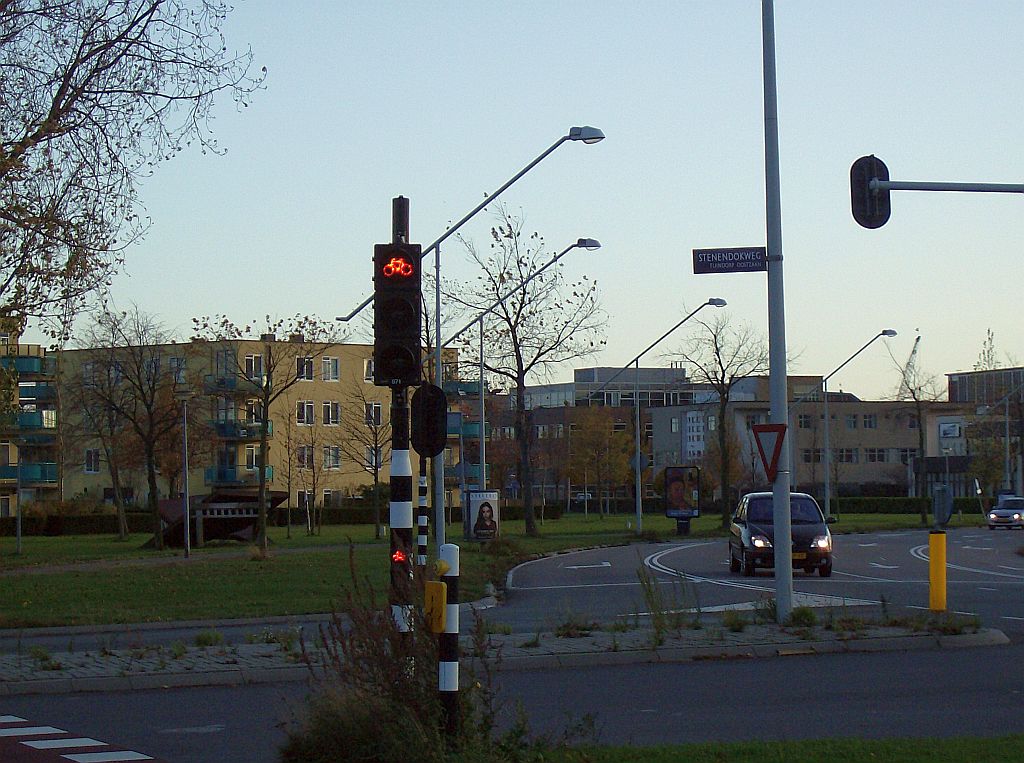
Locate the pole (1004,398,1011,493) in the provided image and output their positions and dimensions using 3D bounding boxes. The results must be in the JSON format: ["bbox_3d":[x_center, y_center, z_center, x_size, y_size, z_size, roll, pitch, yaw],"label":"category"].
[{"bbox_3d":[27.205,4.228,175.000,0.220,6.600,0.220,-1,-2,0],"label":"pole"}]

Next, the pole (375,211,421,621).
[{"bbox_3d":[-0.670,0.536,19.041,0.280,3.280,0.360,-1,-2,12],"label":"pole"}]

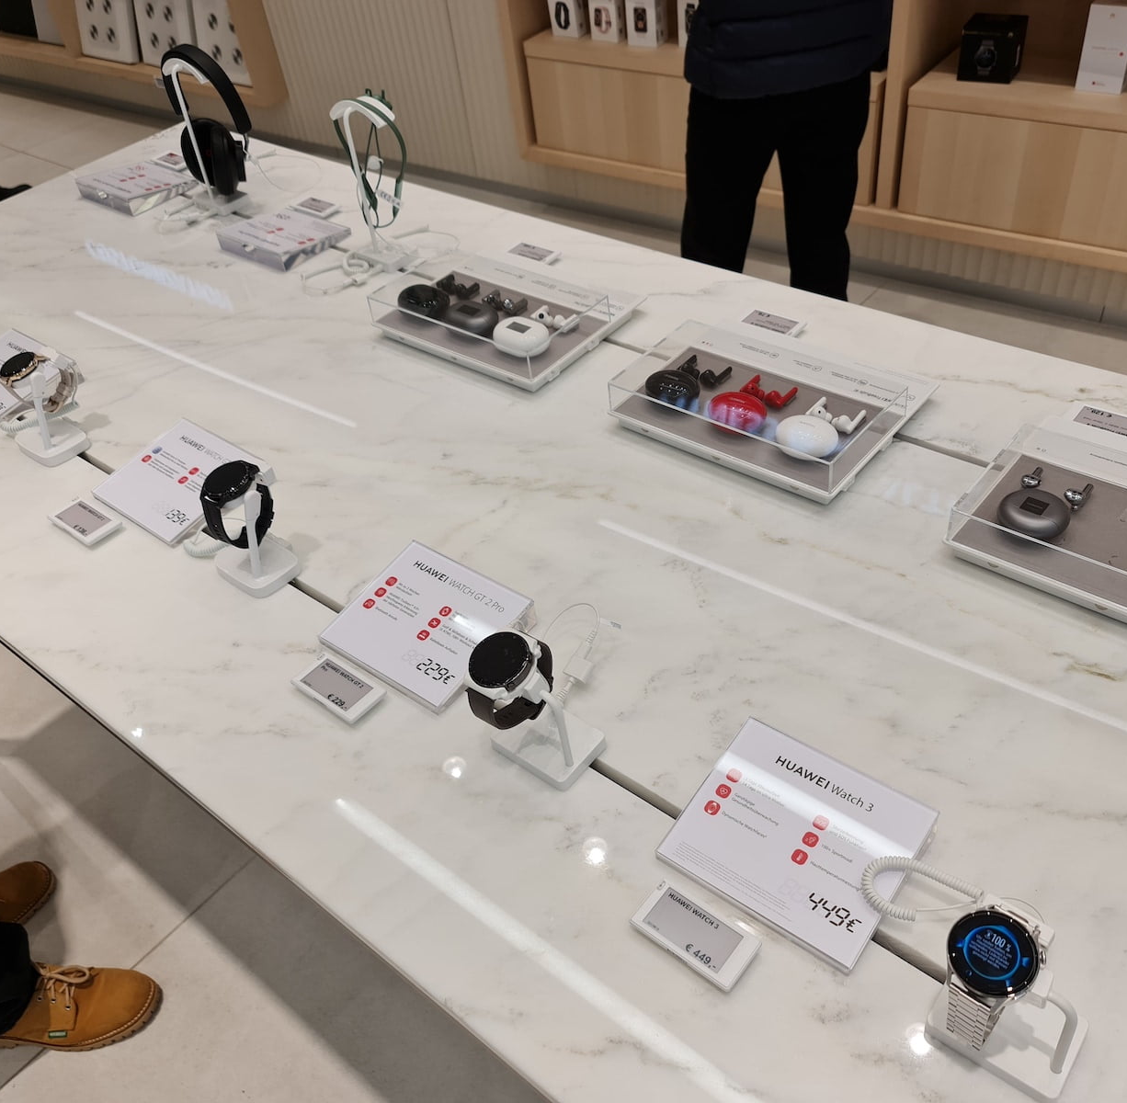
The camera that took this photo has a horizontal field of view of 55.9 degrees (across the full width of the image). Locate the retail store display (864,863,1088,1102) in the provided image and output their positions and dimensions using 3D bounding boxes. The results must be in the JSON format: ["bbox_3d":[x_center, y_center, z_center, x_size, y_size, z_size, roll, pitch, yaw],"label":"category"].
[{"bbox_3d":[0.249,0.239,0.614,0.125,0.113,0.082,26,52,31],"label":"retail store display"}]

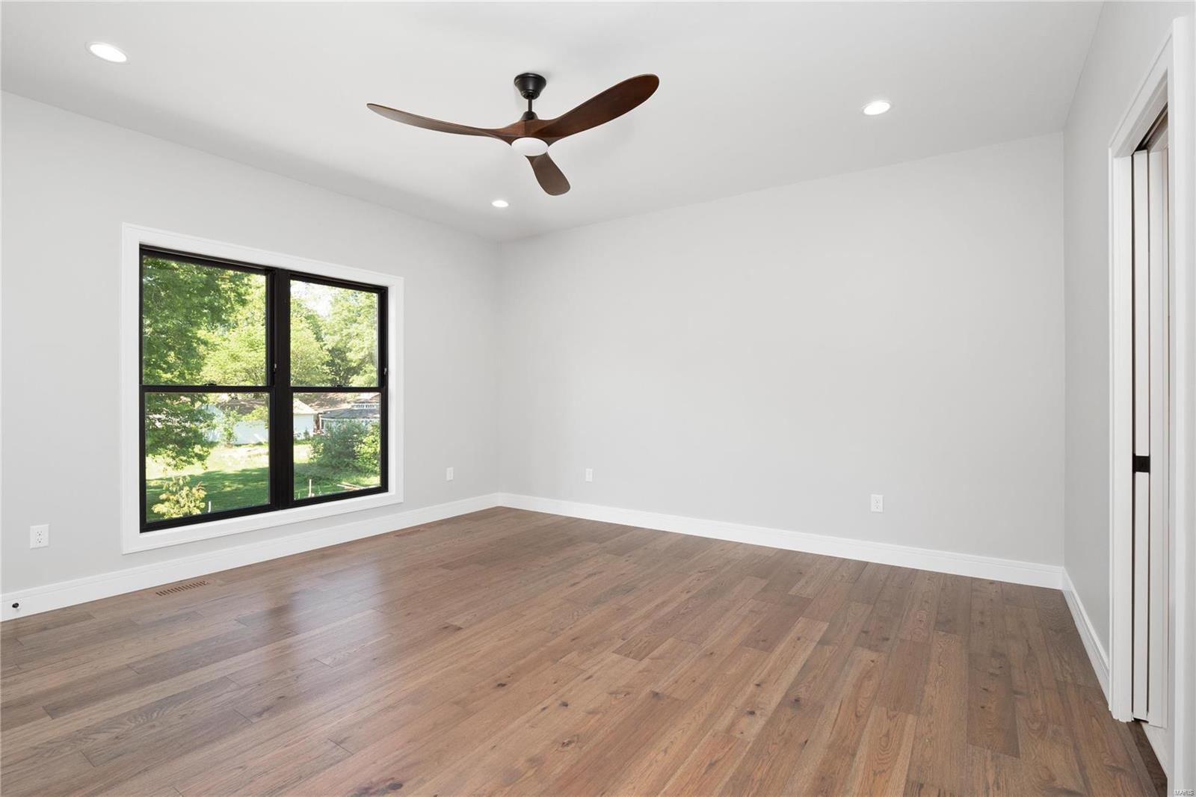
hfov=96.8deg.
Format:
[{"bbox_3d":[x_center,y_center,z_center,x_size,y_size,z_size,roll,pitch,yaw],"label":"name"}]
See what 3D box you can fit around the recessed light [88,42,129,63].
[{"bbox_3d":[-2.241,-1.587,2.429,0.147,0.020,0.147,0,1,36],"label":"recessed light"}]

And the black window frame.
[{"bbox_3d":[-2.292,-0.066,3.866,0.090,1.735,1.635,0,1,36],"label":"black window frame"}]

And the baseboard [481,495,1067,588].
[{"bbox_3d":[0.872,1.057,4.343,4.462,0.144,0.017,0,1,32],"label":"baseboard"}]

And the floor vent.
[{"bbox_3d":[-2.482,1.143,3.192,0.090,0.010,0.263,0,1,36],"label":"floor vent"}]

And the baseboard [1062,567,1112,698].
[{"bbox_3d":[2.353,1.074,2.576,0.017,0.144,1.412,0,1,36],"label":"baseboard"}]

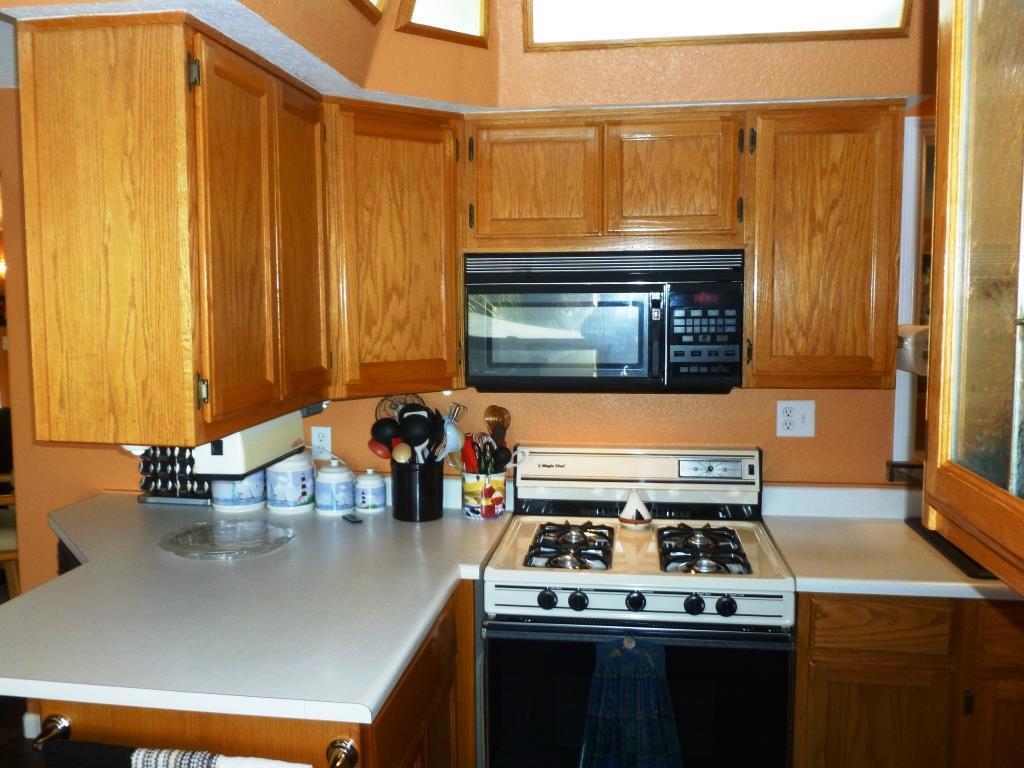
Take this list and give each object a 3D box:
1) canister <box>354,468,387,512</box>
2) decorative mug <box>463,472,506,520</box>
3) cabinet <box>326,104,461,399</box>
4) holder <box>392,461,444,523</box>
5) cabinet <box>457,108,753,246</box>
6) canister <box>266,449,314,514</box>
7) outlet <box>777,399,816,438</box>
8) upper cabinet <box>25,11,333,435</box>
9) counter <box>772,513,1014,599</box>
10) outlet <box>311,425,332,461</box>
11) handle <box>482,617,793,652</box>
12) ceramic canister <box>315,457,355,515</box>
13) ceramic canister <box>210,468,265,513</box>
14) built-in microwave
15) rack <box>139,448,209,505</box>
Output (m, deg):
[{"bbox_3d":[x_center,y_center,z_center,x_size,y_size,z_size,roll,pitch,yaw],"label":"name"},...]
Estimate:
[{"bbox_3d":[-0.464,0.343,2.695,0.102,0.133,0.102,0,6,8],"label":"canister"},{"bbox_3d":[-0.088,0.345,2.643,0.137,0.144,0.137,0,5,8],"label":"decorative mug"},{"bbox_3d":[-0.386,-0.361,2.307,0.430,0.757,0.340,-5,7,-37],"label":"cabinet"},{"bbox_3d":[-0.298,0.329,2.628,0.157,0.181,0.157,0,5,8],"label":"holder"},{"bbox_3d":[0.269,-0.572,2.433,0.765,0.382,0.340,0,5,8],"label":"cabinet"},{"bbox_3d":[-0.729,0.304,2.707,0.157,0.210,0.157,0,6,8],"label":"canister"},{"bbox_3d":[0.886,0.110,2.581,0.116,0.114,0.009,0,5,8],"label":"outlet"},{"bbox_3d":[-0.657,-0.301,1.767,0.347,0.757,0.664,0,6,8],"label":"upper cabinet"},{"bbox_3d":[1.002,0.457,2.248,0.561,0.042,0.600,0,6,8],"label":"counter"},{"bbox_3d":[-0.642,0.200,2.791,0.070,0.114,0.009,0,5,8],"label":"outlet"},{"bbox_3d":[0.302,0.618,2.044,0.755,0.045,0.048,0,5,8],"label":"handle"},{"bbox_3d":[-0.574,0.327,2.667,0.124,0.170,0.124,0,6,8],"label":"ceramic canister"},{"bbox_3d":[-0.905,0.310,2.745,0.164,0.205,0.164,0,5,8],"label":"ceramic canister"},{"bbox_3d":[0.269,-0.184,2.451,0.758,0.385,0.375,0,5,8],"label":"built-in microwave"},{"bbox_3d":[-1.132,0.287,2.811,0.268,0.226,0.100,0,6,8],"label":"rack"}]

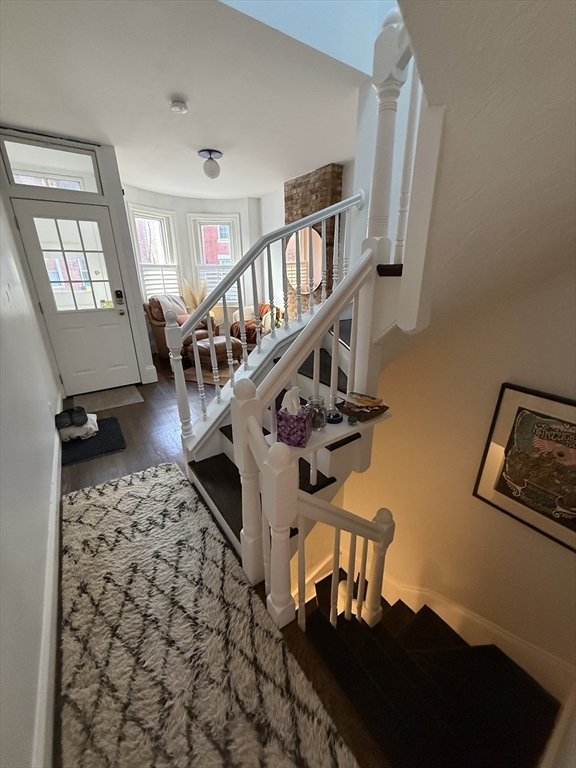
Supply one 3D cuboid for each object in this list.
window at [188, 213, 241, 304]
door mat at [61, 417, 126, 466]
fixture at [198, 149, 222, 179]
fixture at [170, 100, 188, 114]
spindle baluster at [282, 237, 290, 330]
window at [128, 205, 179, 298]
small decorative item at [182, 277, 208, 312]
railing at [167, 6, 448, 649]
[{"bbox_3d":[-1.374,-2.384,6.098,0.960,1.700,0.140,-4,21,-8],"label":"window"},{"bbox_3d":[-1.734,0.474,2.784,0.474,0.013,0.735,-14,24,-31],"label":"door mat"},{"bbox_3d":[-0.874,-2.489,3.555,0.262,0.247,0.262,-14,24,-31],"label":"fixture"},{"bbox_3d":[-0.863,-2.198,2.471,0.130,0.039,0.130,-14,24,-31],"label":"fixture"},{"bbox_3d":[-0.011,-0.685,2.175,0.037,0.630,0.037,-14,24,-31],"label":"spindle baluster"},{"bbox_3d":[-2.270,-2.152,5.498,0.140,1.700,0.930,10,23,27],"label":"window"},{"bbox_3d":[-1.736,-1.649,5.862,0.450,0.680,0.400,-6,21,-15],"label":"small decorative item"},{"bbox_3d":[0.229,-0.160,1.776,1.520,2.620,1.280,-14,24,-31],"label":"railing"}]

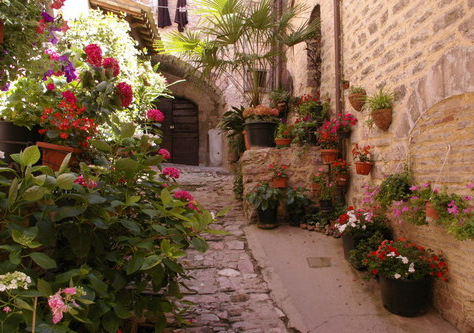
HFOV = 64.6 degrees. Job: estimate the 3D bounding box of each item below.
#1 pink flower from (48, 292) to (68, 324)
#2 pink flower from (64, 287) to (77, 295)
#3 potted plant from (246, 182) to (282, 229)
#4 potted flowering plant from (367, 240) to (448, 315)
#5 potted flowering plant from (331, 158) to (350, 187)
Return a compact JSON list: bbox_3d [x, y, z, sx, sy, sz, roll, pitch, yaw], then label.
[{"bbox_3d":[-0.742,0.587,1.550,0.085,0.130,0.085,0,-3,-11],"label":"pink flower"},{"bbox_3d":[-0.657,0.490,1.480,0.055,0.032,0.045,1,-2,-17],"label":"pink flower"},{"bbox_3d":[0.360,0.530,5.100,0.480,0.610,0.460,0,-2,0],"label":"potted plant"},{"bbox_3d":[1.364,0.888,3.000,0.600,0.570,0.640,0,-2,-5],"label":"potted flowering plant"},{"bbox_3d":[1.367,0.079,4.950,0.235,0.360,0.230,-1,-3,17],"label":"potted flowering plant"}]

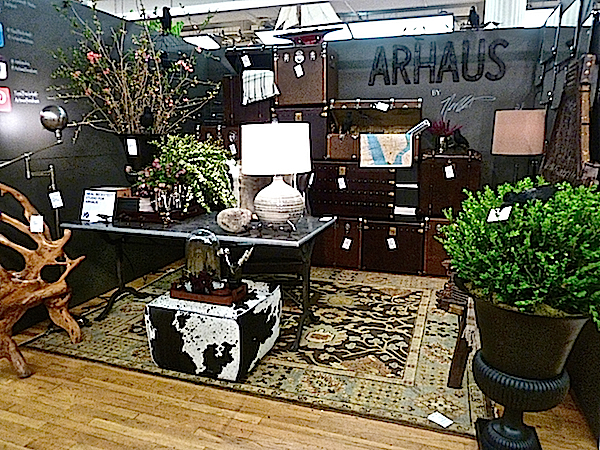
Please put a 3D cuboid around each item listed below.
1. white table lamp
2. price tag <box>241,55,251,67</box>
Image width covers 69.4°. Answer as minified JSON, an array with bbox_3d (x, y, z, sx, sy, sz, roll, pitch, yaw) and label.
[{"bbox_3d":[-0.179,-0.400,3.402,0.541,0.772,0.541,0,12,0],"label":"white table lamp"},{"bbox_3d":[-0.582,-1.768,4.686,0.075,0.112,0.008,-21,3,21],"label":"price tag"}]

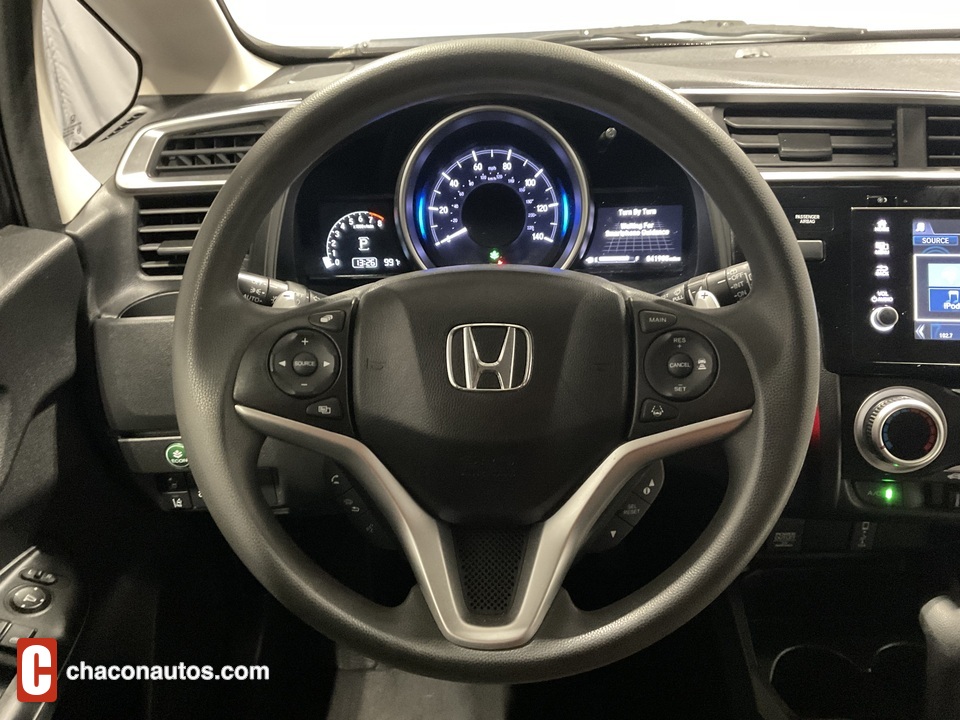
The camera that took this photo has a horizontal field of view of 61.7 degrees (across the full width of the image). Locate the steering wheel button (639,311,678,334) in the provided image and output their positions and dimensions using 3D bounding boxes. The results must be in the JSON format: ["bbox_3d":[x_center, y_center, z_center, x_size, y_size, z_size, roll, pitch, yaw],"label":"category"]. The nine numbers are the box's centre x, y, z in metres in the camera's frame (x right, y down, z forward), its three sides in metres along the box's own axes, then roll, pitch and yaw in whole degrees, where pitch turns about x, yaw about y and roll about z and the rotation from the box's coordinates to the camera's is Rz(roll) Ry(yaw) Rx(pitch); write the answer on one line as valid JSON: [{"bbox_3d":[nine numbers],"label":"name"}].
[{"bbox_3d":[0.104,-0.023,0.472,0.022,0.013,0.008,0,-2,3],"label":"steering wheel button"}]

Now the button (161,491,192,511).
[{"bbox_3d":[-0.271,0.126,0.720,0.026,0.018,0.010,-2,8,-2],"label":"button"}]

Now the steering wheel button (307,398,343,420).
[{"bbox_3d":[-0.093,0.030,0.481,0.021,0.013,0.008,0,-2,3],"label":"steering wheel button"}]

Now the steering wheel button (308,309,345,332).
[{"bbox_3d":[-0.092,-0.024,0.481,0.021,0.013,0.008,0,-2,3],"label":"steering wheel button"}]

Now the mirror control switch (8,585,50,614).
[{"bbox_3d":[-0.314,0.167,0.560,0.027,0.012,0.027,0,41,2],"label":"mirror control switch"}]

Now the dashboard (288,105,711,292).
[{"bbox_3d":[0.009,-0.137,0.670,0.345,0.158,0.090,0,8,2],"label":"dashboard"}]

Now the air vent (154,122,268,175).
[{"bbox_3d":[-0.220,-0.176,0.665,0.106,0.046,0.030,-3,8,-5],"label":"air vent"}]

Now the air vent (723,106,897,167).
[{"bbox_3d":[0.258,-0.175,0.630,0.136,0.047,0.030,1,9,5],"label":"air vent"}]

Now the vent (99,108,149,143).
[{"bbox_3d":[-0.310,-0.204,0.700,0.017,0.012,0.060,21,41,2],"label":"vent"}]

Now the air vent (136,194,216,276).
[{"bbox_3d":[-0.242,-0.102,0.660,0.075,0.067,0.030,-2,11,-3],"label":"air vent"}]

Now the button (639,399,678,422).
[{"bbox_3d":[0.105,0.030,0.472,0.023,0.013,0.008,0,-2,3],"label":"button"}]

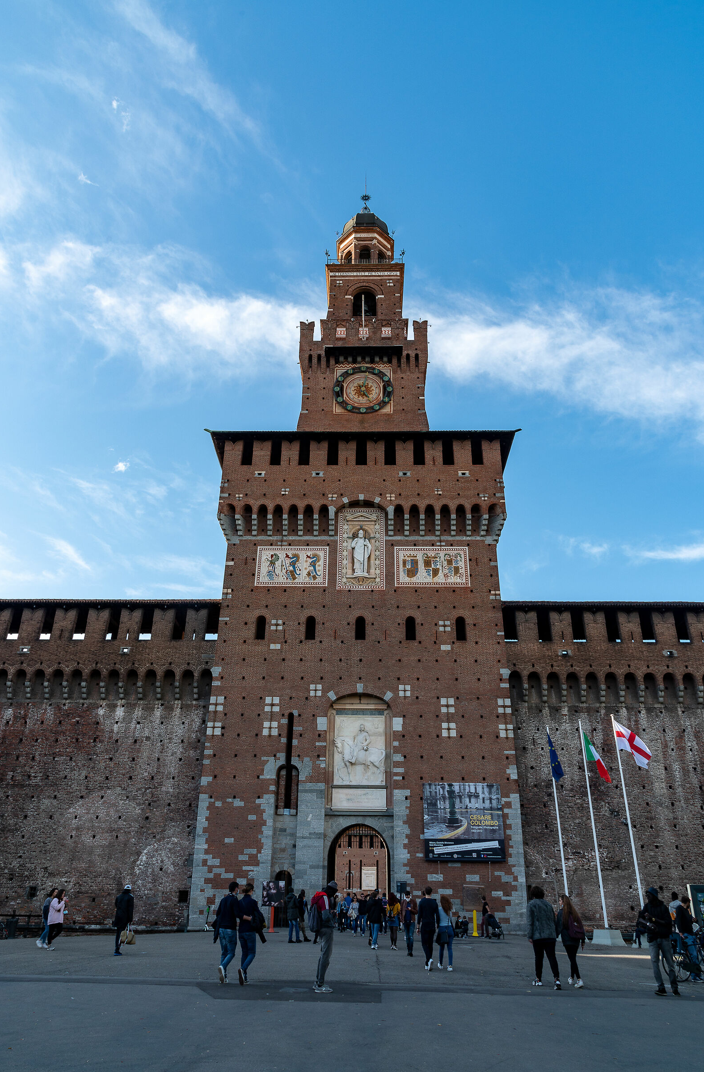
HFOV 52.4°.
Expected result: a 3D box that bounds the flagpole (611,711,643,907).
[{"bbox_3d":[11.115,11.280,28.745,0.130,8.080,0.130,1,-26,0],"label":"flagpole"}]

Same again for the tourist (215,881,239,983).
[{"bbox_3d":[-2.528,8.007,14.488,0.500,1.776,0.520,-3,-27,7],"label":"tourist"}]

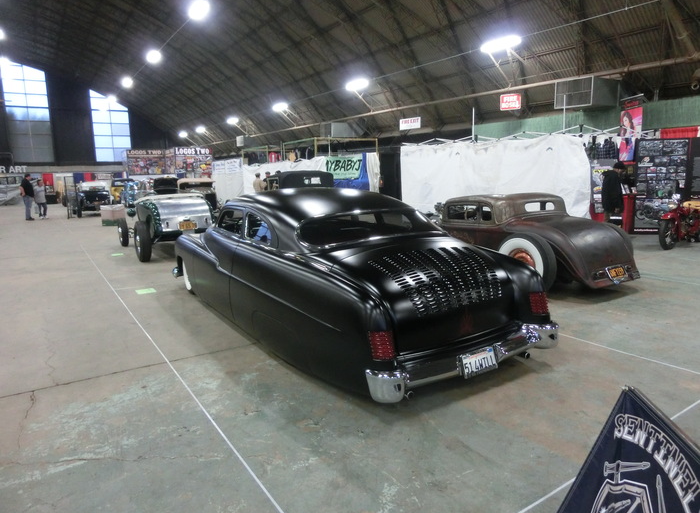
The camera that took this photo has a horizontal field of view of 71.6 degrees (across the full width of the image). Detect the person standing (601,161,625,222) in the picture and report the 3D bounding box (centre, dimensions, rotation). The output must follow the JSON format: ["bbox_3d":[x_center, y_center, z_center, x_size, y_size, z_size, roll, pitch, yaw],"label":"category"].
[{"bbox_3d":[6.034,-1.319,11.148,0.420,1.680,0.500,-4,10,-17],"label":"person standing"}]

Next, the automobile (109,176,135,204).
[{"bbox_3d":[-12.477,-3.463,26.505,1.600,1.570,4.000,-7,11,-32],"label":"automobile"}]

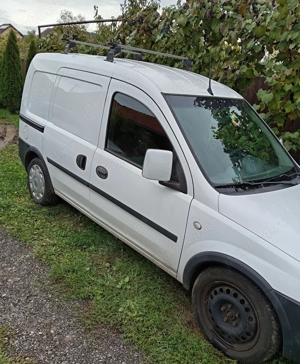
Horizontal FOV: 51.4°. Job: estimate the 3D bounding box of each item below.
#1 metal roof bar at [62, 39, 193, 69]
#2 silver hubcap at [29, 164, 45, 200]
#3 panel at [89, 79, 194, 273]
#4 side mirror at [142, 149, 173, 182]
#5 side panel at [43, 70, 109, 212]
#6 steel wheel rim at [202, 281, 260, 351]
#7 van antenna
[{"bbox_3d":[-0.236,-1.376,3.484,1.240,0.200,0.960,-11,26,-43],"label":"metal roof bar"},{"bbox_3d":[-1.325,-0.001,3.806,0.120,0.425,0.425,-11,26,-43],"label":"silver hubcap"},{"bbox_3d":[-0.058,-0.111,2.445,0.180,1.260,1.140,-11,26,-43],"label":"panel"},{"bbox_3d":[0.051,-0.110,2.176,0.190,0.220,0.125,-11,26,-43],"label":"side mirror"},{"bbox_3d":[-0.761,-0.454,3.128,0.190,1.280,0.950,-11,26,-43],"label":"side panel"},{"bbox_3d":[0.556,0.845,2.040,0.130,0.425,0.425,-8,24,-40],"label":"steel wheel rim"},{"bbox_3d":[0.548,-0.940,2.752,0.030,0.345,0.100,-11,26,-43],"label":"van antenna"}]

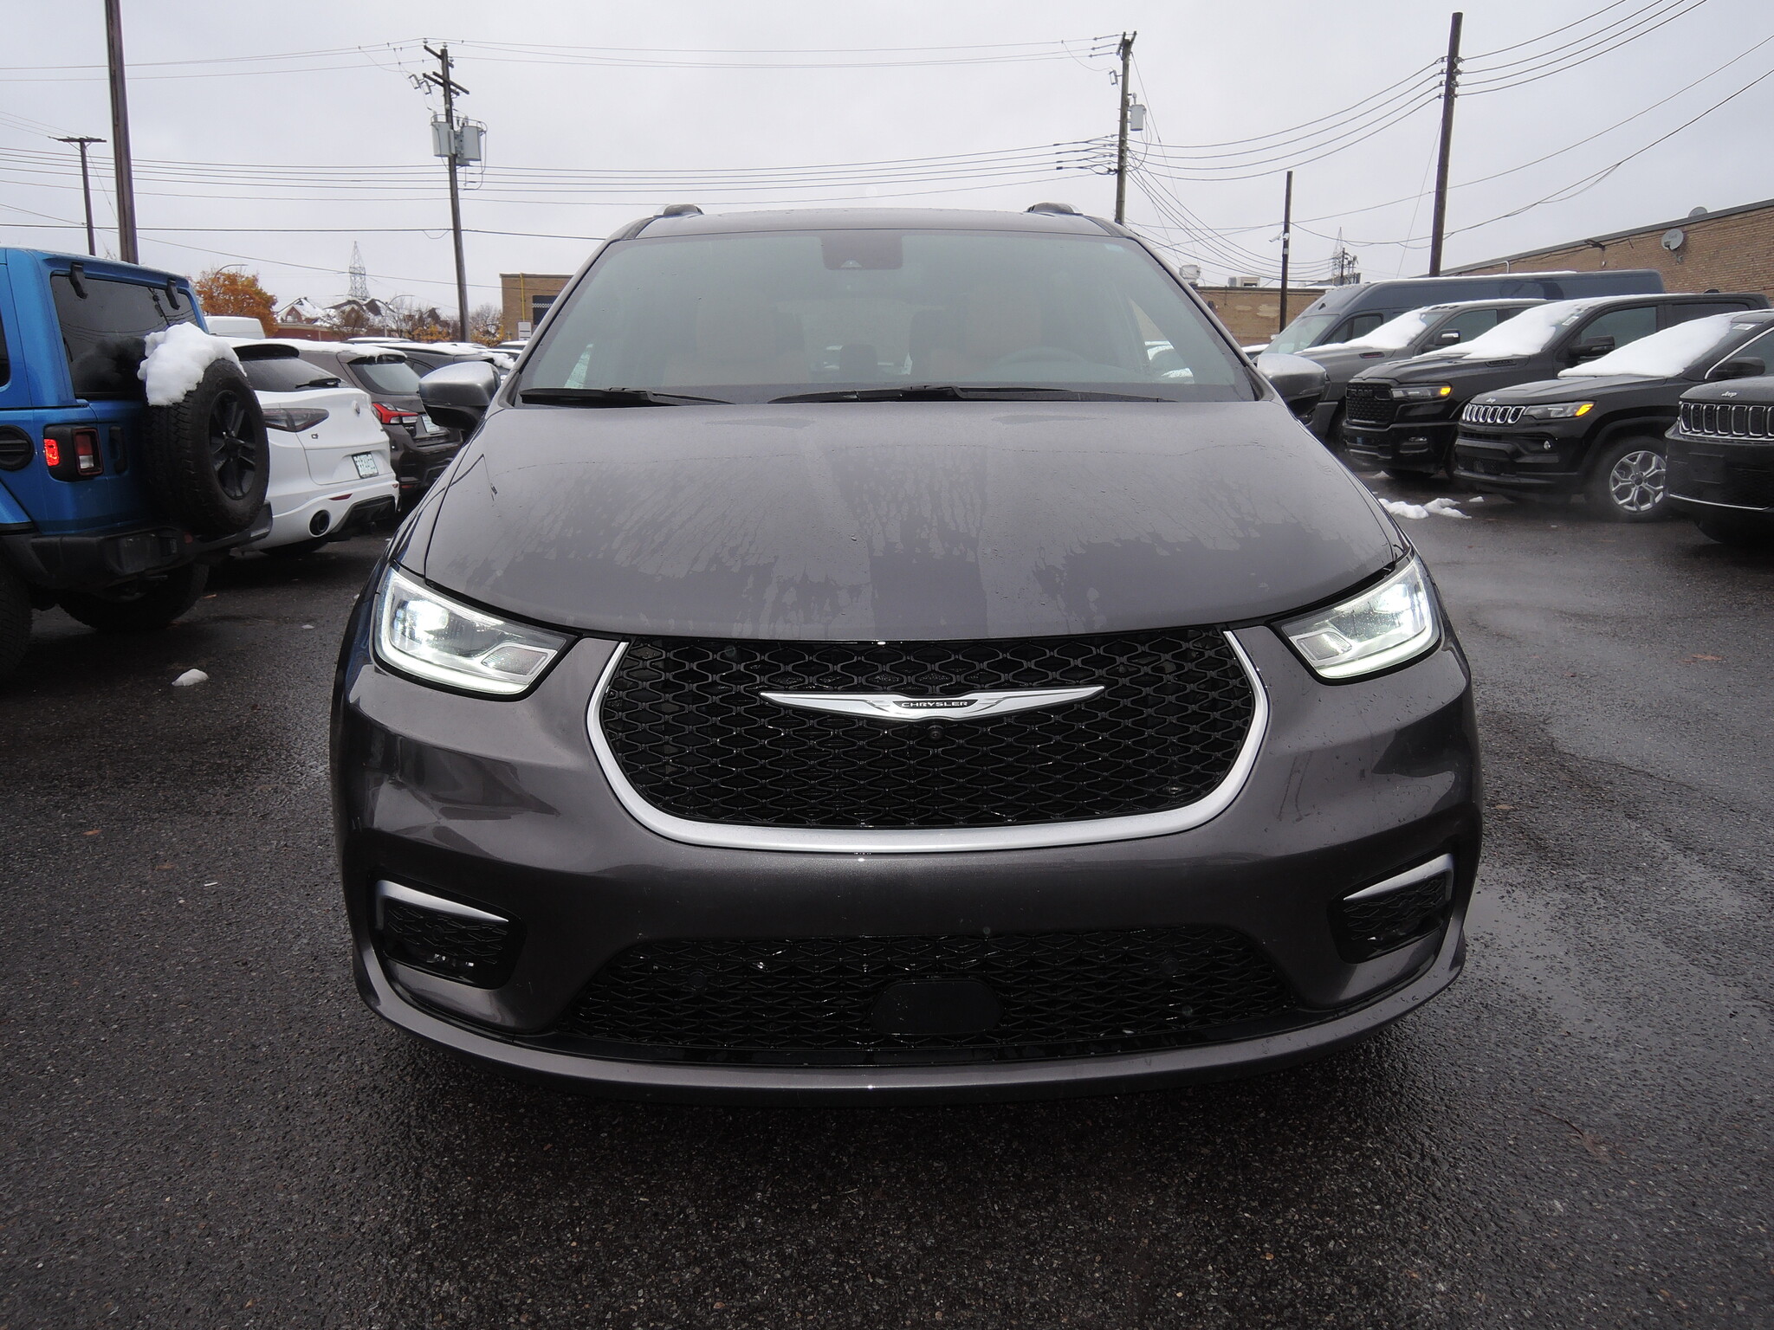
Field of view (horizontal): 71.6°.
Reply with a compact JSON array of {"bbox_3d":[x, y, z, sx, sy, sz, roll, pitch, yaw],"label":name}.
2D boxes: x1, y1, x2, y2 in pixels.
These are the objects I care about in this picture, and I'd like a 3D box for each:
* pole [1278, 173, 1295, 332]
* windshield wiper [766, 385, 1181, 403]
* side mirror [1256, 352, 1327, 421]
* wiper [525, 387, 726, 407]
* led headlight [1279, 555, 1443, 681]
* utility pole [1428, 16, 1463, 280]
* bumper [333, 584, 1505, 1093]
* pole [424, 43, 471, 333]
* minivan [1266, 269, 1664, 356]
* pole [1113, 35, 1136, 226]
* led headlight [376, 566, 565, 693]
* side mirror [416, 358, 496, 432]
[{"bbox_3d":[12.650,-11.759,39.379,0.220,7.540,0.220,0,13,0],"label":"pole"},{"bbox_3d":[0.203,-0.583,2.662,0.870,0.060,0.140,-3,13,-9],"label":"windshield wiper"},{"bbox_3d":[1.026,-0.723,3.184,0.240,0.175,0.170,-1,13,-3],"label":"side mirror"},{"bbox_3d":[-0.602,-0.611,2.810,0.580,0.050,0.070,4,14,19],"label":"wiper"},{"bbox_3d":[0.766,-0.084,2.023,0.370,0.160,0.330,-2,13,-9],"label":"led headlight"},{"bbox_3d":[13.399,-10.619,29.894,0.280,9.560,0.280,0,13,0],"label":"utility pole"},{"bbox_3d":[0.055,0.242,1.855,1.950,0.660,0.600,-1,13,-2],"label":"bumper"},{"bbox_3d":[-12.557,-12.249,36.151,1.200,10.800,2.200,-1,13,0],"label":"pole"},{"bbox_3d":[8.019,-4.380,18.396,5.950,2.600,2.050,-1,13,-2],"label":"minivan"},{"bbox_3d":[7.428,-13.863,39.403,0.320,11.680,0.320,0,13,0],"label":"pole"},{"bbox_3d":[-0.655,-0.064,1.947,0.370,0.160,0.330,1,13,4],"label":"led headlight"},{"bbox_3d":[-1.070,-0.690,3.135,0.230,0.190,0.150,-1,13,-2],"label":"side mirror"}]

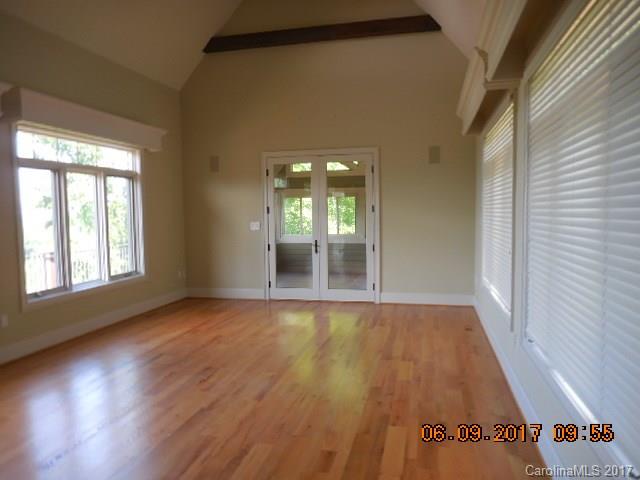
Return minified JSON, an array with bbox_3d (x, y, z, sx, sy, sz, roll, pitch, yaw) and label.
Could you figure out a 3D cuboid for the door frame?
[{"bbox_3d":[0.022,-0.221,7.838,2.000,2.546,0.110,0,4,13],"label":"door frame"}]

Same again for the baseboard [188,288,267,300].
[{"bbox_3d":[-1.691,0.960,8.286,1.525,0.177,0.020,0,4,13],"label":"baseboard"}]

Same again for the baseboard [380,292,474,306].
[{"bbox_3d":[1.719,0.968,7.469,1.468,0.177,0.020,0,4,13],"label":"baseboard"}]

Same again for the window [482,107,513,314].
[{"bbox_3d":[1.906,-0.334,5.013,0.050,1.840,2.100,0,4,13],"label":"window"}]

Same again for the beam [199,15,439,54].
[{"bbox_3d":[-0.060,-3.350,7.543,3.955,0.202,0.145,0,4,13],"label":"beam"}]

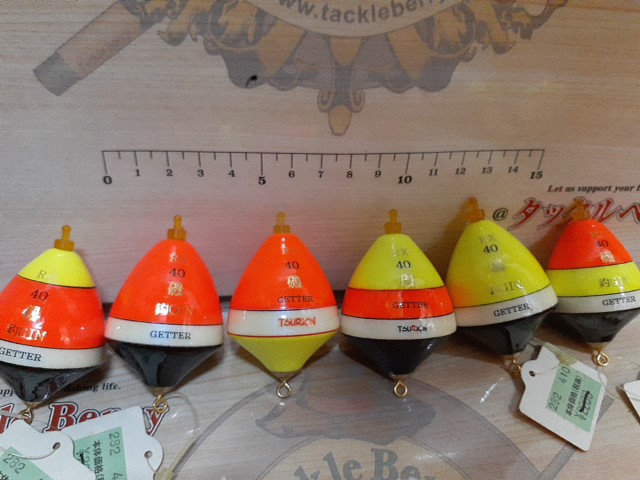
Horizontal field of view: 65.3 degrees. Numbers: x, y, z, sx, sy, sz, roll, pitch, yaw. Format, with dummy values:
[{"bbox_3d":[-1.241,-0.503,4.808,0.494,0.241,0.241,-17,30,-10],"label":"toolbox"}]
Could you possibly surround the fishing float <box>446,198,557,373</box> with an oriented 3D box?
[{"bbox_3d":[0.064,0.017,0.181,0.039,0.039,0.066,-14,86,18],"label":"fishing float"}]

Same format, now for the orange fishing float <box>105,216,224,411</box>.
[{"bbox_3d":[-0.051,0.024,0.169,0.039,0.039,0.066,6,81,-16],"label":"orange fishing float"}]

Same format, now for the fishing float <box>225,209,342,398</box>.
[{"bbox_3d":[-0.013,0.022,0.177,0.039,0.039,0.066,-1,85,-4],"label":"fishing float"}]

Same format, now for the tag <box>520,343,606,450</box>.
[{"bbox_3d":[0.085,0.054,0.178,0.028,0.002,0.031,29,50,21],"label":"tag"}]

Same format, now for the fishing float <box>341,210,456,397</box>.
[{"bbox_3d":[0.027,0.022,0.174,0.039,0.039,0.066,-2,86,8],"label":"fishing float"}]

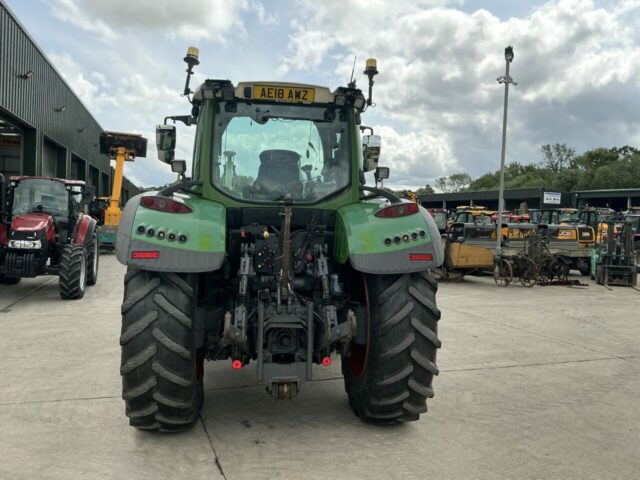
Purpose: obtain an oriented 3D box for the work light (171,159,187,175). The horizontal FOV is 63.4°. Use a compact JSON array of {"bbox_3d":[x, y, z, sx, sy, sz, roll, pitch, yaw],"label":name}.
[{"bbox_3d":[-1.153,-0.597,4.230,0.105,0.105,0.080,2,9,5],"label":"work light"}]

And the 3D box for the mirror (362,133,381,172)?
[{"bbox_3d":[0.602,-1.007,6.050,0.210,0.450,0.120,1,2,6],"label":"mirror"}]

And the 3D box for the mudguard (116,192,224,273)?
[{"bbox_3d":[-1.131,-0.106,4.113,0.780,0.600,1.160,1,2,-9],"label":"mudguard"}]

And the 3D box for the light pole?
[{"bbox_3d":[6.790,-2.899,19.000,0.700,8.400,0.500,3,2,20],"label":"light pole"}]

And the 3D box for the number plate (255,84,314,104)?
[{"bbox_3d":[-0.297,-1.230,4.363,0.520,0.112,0.012,1,2,-9],"label":"number plate"}]

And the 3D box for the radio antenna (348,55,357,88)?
[{"bbox_3d":[0.292,-1.511,4.650,0.070,0.310,0.070,1,2,-9],"label":"radio antenna"}]

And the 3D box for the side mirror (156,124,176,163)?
[{"bbox_3d":[-1.696,-1.057,5.720,0.220,0.450,0.120,0,2,-22],"label":"side mirror"}]

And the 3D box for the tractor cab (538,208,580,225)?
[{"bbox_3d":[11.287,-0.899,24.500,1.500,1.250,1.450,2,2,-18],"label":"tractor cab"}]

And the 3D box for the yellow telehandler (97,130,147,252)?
[{"bbox_3d":[-10.348,-2.725,26.663,2.400,5.900,4.800,1,3,-15],"label":"yellow telehandler"}]

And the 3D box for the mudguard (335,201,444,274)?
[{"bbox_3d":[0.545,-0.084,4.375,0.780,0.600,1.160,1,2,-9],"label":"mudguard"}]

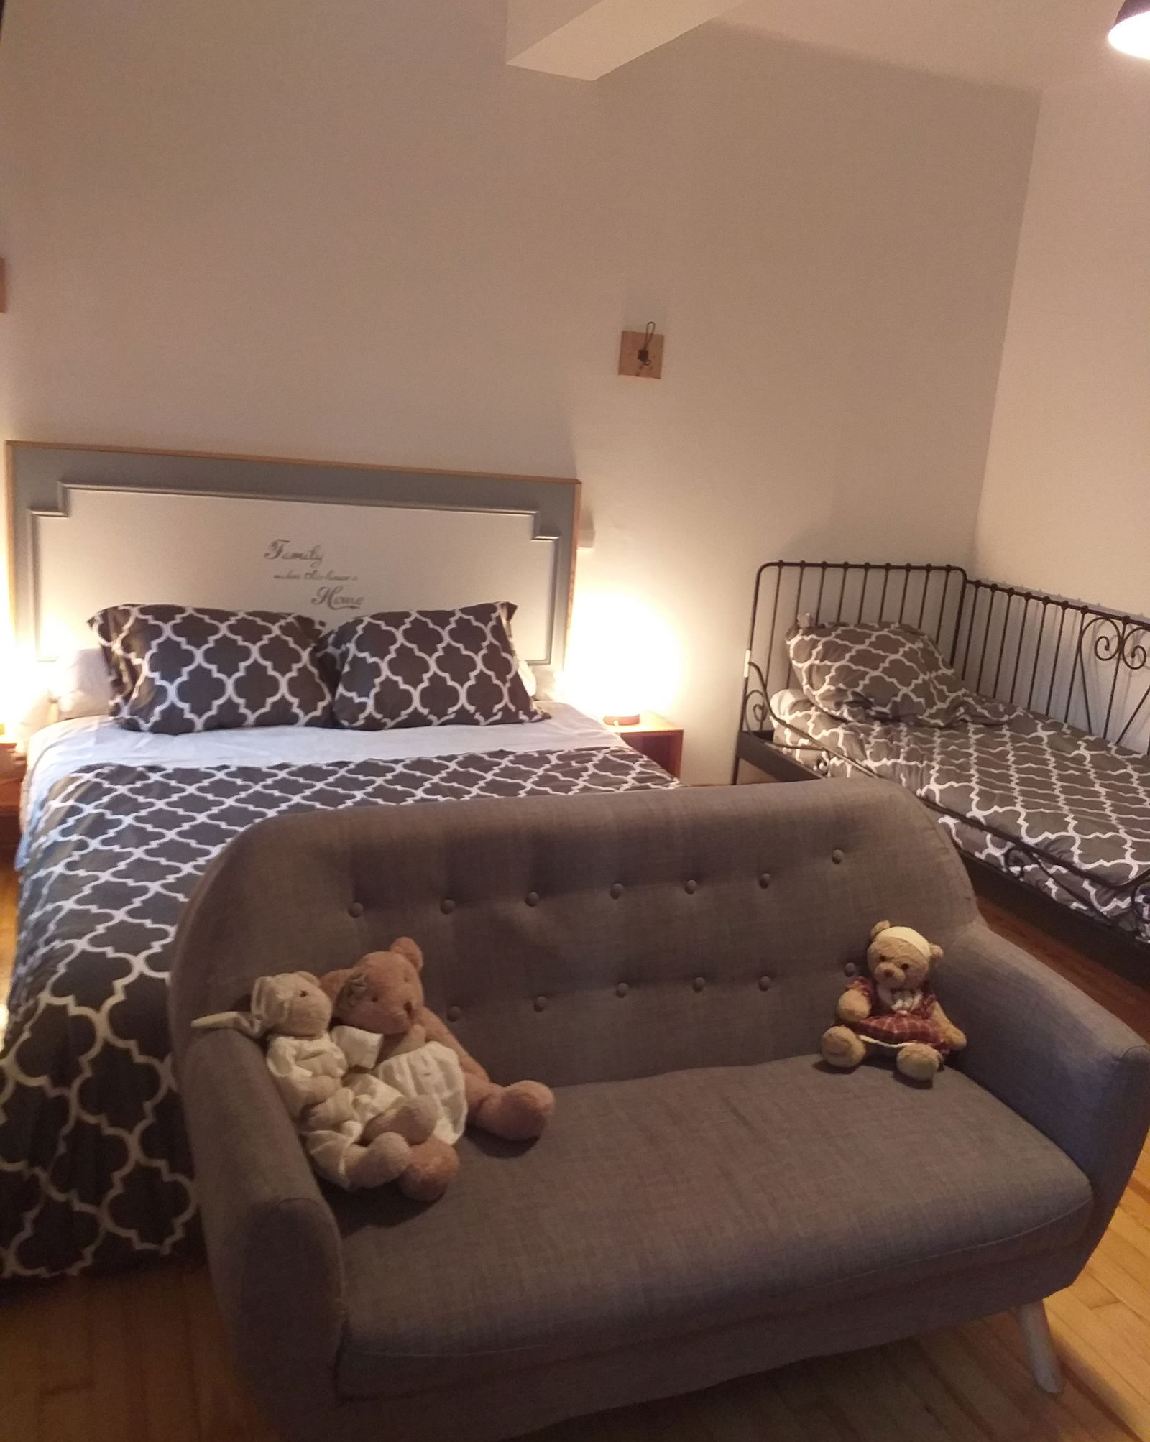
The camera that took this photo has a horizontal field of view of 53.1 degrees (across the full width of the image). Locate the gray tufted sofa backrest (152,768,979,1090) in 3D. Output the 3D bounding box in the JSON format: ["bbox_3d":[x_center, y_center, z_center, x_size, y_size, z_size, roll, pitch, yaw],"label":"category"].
[{"bbox_3d":[0.062,0.314,1.795,1.310,0.420,0.250,-1,14,-20],"label":"gray tufted sofa backrest"}]

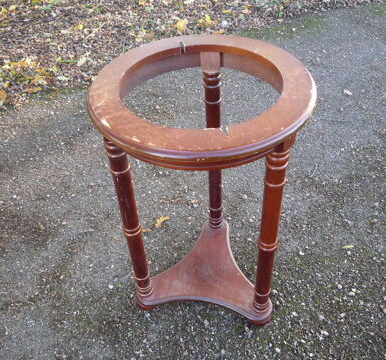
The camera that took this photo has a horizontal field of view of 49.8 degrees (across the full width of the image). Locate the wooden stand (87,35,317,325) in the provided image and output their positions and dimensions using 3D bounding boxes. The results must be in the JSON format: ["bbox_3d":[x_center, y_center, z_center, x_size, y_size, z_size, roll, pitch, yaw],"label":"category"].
[{"bbox_3d":[0.033,0.070,1.178,0.494,0.787,0.494,5,44,9],"label":"wooden stand"}]

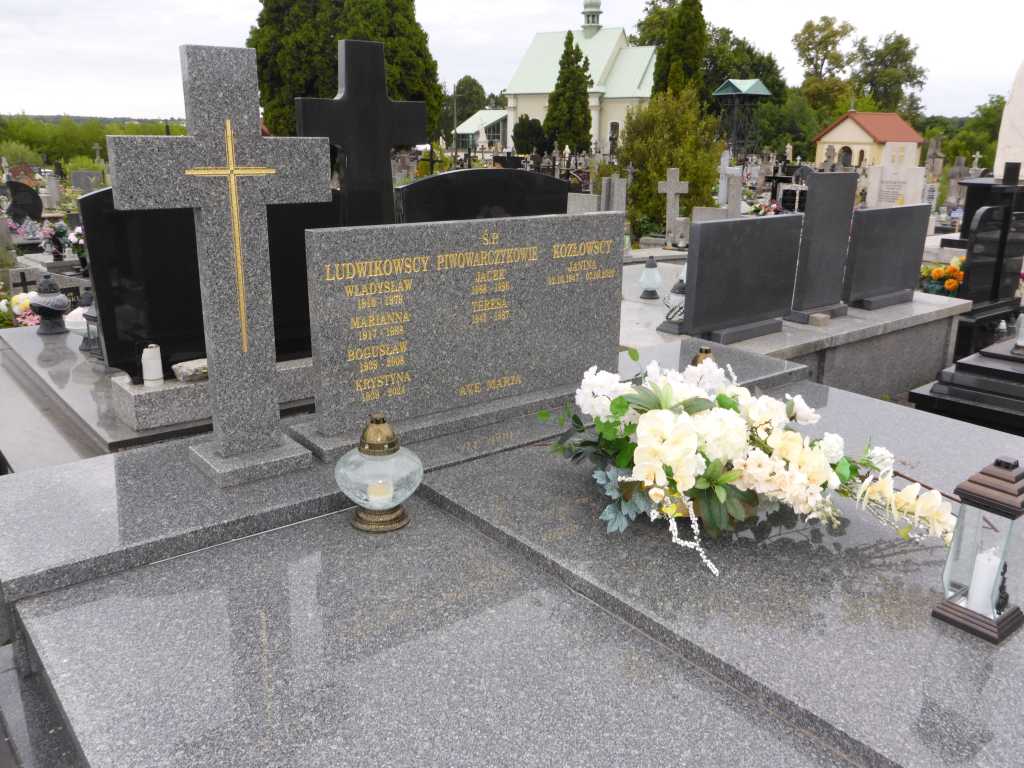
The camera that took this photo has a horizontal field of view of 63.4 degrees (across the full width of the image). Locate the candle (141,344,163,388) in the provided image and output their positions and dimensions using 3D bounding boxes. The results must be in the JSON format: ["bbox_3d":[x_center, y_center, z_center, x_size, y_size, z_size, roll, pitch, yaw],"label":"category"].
[{"bbox_3d":[-1.370,-0.071,3.142,0.070,0.155,0.070,-12,21,-37],"label":"candle"}]

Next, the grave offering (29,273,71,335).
[{"bbox_3d":[-2.506,-0.442,4.494,0.193,0.323,0.193,-12,21,-37],"label":"grave offering"}]

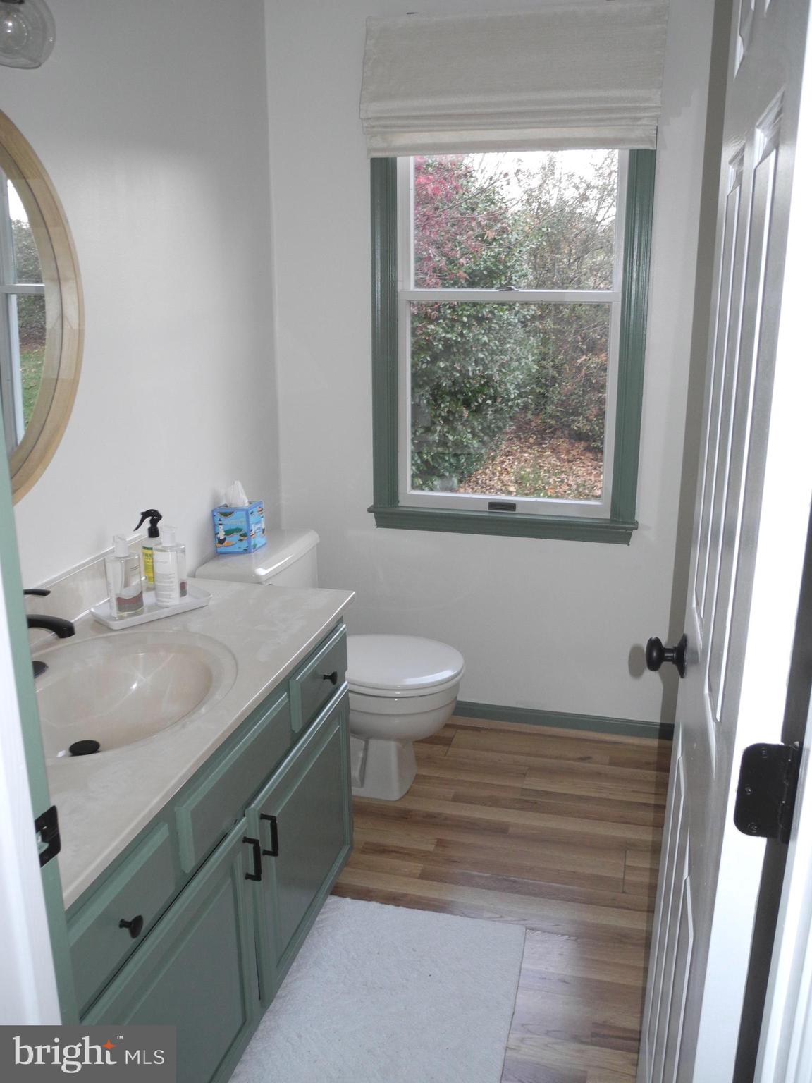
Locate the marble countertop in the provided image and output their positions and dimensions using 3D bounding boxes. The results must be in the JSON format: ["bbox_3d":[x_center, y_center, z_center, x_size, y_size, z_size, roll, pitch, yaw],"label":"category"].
[{"bbox_3d":[-0.540,0.274,1.575,0.557,0.032,1.241,4,16,14],"label":"marble countertop"}]

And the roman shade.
[{"bbox_3d":[0.291,-1.318,2.518,0.869,0.388,0.070,4,16,14],"label":"roman shade"}]

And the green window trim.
[{"bbox_3d":[0.299,-0.727,2.699,0.892,1.473,0.055,4,16,14],"label":"green window trim"}]

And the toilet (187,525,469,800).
[{"bbox_3d":[-0.182,0.384,2.688,0.729,0.723,0.489,4,16,14],"label":"toilet"}]

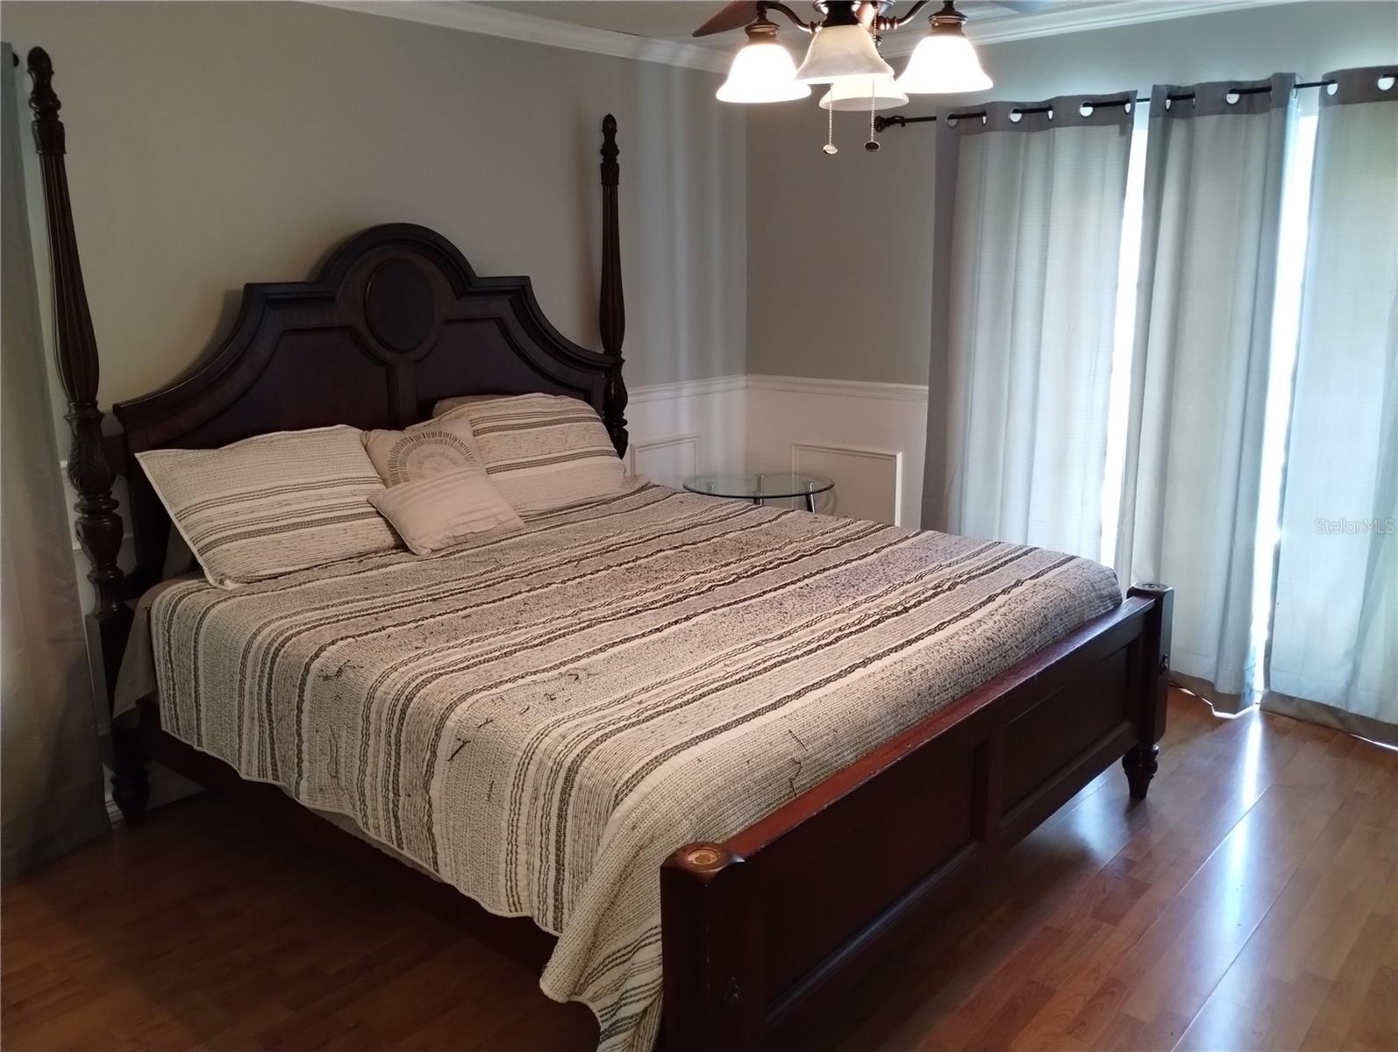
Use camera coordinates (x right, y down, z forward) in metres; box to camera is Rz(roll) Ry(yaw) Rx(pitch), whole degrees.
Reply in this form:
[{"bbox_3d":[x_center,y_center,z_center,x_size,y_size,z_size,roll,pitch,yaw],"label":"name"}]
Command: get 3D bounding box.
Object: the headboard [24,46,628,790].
[{"bbox_3d":[-0.979,-0.335,3.763,0.125,2.095,2.090,10,16,40],"label":"headboard"}]

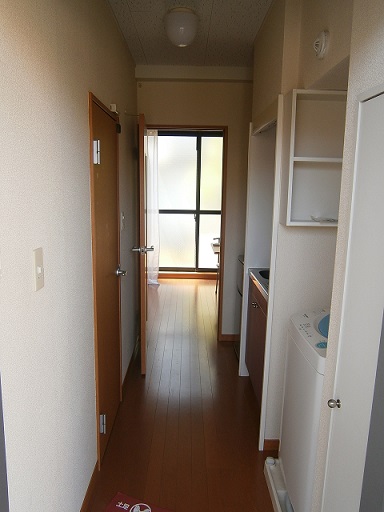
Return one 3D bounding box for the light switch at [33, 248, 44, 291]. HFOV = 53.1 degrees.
[{"bbox_3d":[-0.443,0.035,1.109,0.010,0.120,0.070,1,10,-1],"label":"light switch"}]

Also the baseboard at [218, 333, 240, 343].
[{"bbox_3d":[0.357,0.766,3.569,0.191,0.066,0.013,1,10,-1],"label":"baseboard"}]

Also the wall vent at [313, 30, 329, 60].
[{"bbox_3d":[0.478,-0.788,1.430,0.038,0.096,0.096,1,10,-1],"label":"wall vent"}]

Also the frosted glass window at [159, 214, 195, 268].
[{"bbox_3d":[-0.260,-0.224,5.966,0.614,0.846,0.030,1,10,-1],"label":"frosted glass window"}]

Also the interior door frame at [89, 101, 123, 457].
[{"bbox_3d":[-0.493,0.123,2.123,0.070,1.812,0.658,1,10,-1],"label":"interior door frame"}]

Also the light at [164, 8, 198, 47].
[{"bbox_3d":[-0.059,-1.302,2.225,0.185,0.171,0.185,1,10,-1],"label":"light"}]

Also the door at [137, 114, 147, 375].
[{"bbox_3d":[-0.389,-0.087,3.071,0.036,1.871,0.661,0,10,-6],"label":"door"}]

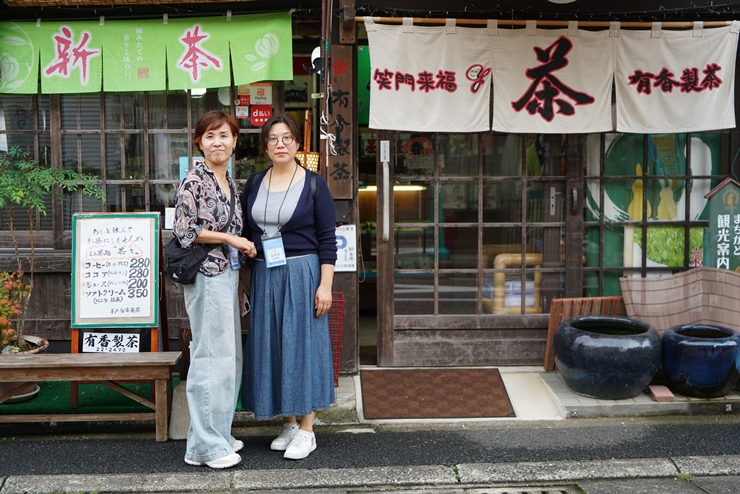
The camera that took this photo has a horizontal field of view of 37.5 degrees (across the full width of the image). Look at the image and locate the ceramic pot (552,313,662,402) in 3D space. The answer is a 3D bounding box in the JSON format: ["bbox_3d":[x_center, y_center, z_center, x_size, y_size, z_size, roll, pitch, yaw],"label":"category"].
[{"bbox_3d":[1.324,0.608,6.059,0.595,0.385,0.595,0,6,0],"label":"ceramic pot"}]

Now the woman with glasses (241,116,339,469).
[{"bbox_3d":[-0.385,0.184,5.115,0.460,1.595,0.360,2,7,18],"label":"woman with glasses"}]

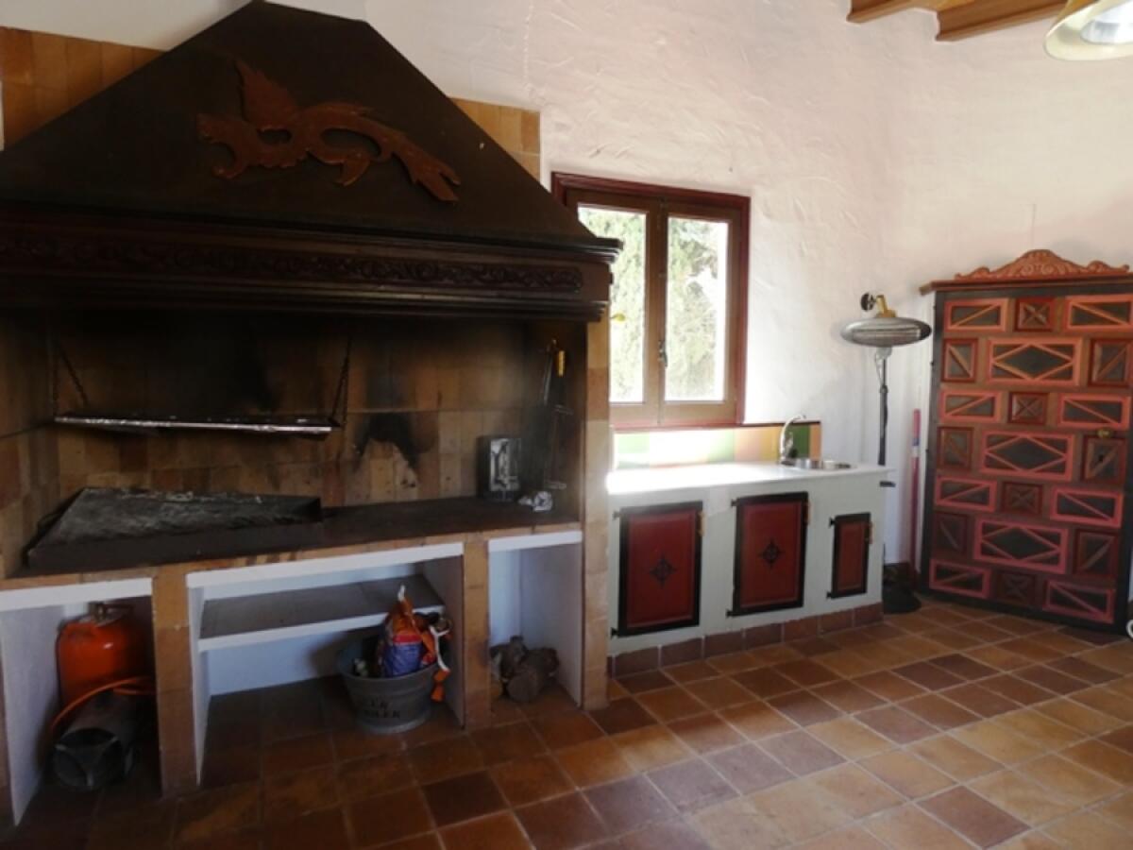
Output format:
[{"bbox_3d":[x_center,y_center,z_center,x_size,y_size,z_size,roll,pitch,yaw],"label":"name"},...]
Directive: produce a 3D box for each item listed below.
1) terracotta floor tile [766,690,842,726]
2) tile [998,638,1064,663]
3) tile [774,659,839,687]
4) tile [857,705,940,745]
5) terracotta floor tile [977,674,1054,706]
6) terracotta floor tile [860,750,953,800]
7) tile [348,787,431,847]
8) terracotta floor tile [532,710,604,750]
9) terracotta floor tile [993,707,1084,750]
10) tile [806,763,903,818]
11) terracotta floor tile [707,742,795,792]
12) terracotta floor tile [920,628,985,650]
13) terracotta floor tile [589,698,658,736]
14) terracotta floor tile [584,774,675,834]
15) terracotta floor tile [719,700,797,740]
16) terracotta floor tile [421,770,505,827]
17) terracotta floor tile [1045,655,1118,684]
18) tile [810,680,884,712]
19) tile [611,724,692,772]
[{"bbox_3d":[1.050,1.256,2.898,0.240,0.020,0.240,-2,5,-23],"label":"terracotta floor tile"},{"bbox_3d":[2.473,1.204,3.486,0.238,0.015,0.238,-2,5,-23],"label":"tile"},{"bbox_3d":[1.155,1.192,3.136,0.243,0.015,0.243,-2,5,-23],"label":"tile"},{"bbox_3d":[1.392,1.267,2.757,0.238,0.015,0.238,-2,5,-23],"label":"tile"},{"bbox_3d":[2.042,1.207,2.977,0.238,0.015,0.238,-2,5,-23],"label":"terracotta floor tile"},{"bbox_3d":[1.255,1.293,2.422,0.240,0.020,0.240,-2,5,-23],"label":"terracotta floor tile"},{"bbox_3d":[-0.600,1.314,2.195,0.240,0.020,0.240,-2,5,-23],"label":"tile"},{"bbox_3d":[0.013,1.274,2.734,0.238,0.015,0.238,-2,5,-23],"label":"terracotta floor tile"},{"bbox_3d":[1.963,1.268,2.719,0.238,0.015,0.238,-2,5,-23],"label":"terracotta floor tile"},{"bbox_3d":[1.019,1.303,2.324,0.238,0.015,0.238,-2,5,-23],"label":"tile"},{"bbox_3d":[0.663,1.255,2.389,0.238,0.015,0.238,-2,5,-23],"label":"terracotta floor tile"},{"bbox_3d":[2.132,1.194,3.619,0.237,0.015,0.237,-2,5,-23],"label":"terracotta floor tile"},{"bbox_3d":[0.243,1.257,2.819,0.237,0.015,0.237,-2,5,-23],"label":"terracotta floor tile"},{"bbox_3d":[0.206,1.302,2.252,0.237,0.015,0.237,-2,5,-23],"label":"terracotta floor tile"},{"bbox_3d":[0.794,1.227,2.719,0.243,0.015,0.243,-2,5,-23],"label":"terracotta floor tile"},{"bbox_3d":[-0.354,1.270,2.226,0.238,0.015,0.238,-2,5,-23],"label":"terracotta floor tile"},{"bbox_3d":[2.502,1.192,3.173,0.238,0.015,0.238,-2,5,-23],"label":"terracotta floor tile"},{"bbox_3d":[1.287,1.244,2.985,0.237,0.015,0.237,-2,5,-23],"label":"tile"},{"bbox_3d":[0.328,1.245,2.522,0.243,0.015,0.243,-2,5,-23],"label":"tile"}]

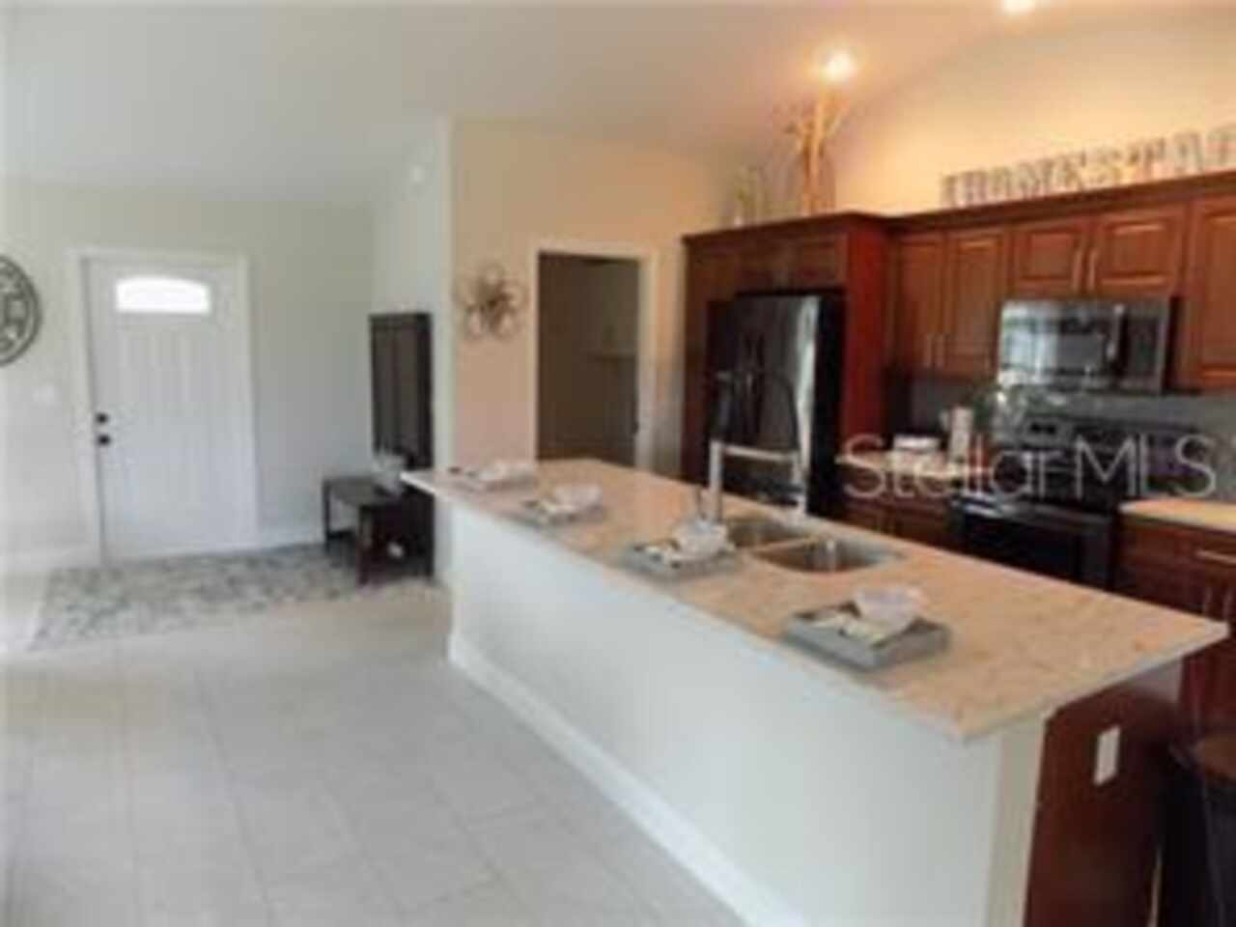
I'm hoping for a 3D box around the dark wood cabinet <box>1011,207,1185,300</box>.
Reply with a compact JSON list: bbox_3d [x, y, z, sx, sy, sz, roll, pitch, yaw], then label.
[{"bbox_3d":[2.290,-0.953,3.840,0.335,0.380,0.765,-5,10,-32],"label":"dark wood cabinet"}]

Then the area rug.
[{"bbox_3d":[-2.452,0.739,5.266,2.010,0.012,1.570,-5,10,-32],"label":"area rug"}]

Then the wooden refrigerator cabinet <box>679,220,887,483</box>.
[{"bbox_3d":[1.134,-0.351,5.392,0.720,2.265,1.460,-4,10,-33],"label":"wooden refrigerator cabinet"}]

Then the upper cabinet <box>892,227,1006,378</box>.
[{"bbox_3d":[1.888,-0.866,4.480,0.335,0.760,0.690,-5,10,-32],"label":"upper cabinet"}]

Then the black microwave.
[{"bbox_3d":[2.260,-0.554,3.873,0.405,0.410,0.757,-5,10,-32],"label":"black microwave"}]

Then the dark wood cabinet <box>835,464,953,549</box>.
[{"bbox_3d":[1.737,0.481,4.612,0.660,0.885,0.710,-4,10,-33],"label":"dark wood cabinet"}]

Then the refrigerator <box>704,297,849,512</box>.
[{"bbox_3d":[1.161,-0.106,5.226,0.780,1.815,0.915,-5,10,-32],"label":"refrigerator"}]

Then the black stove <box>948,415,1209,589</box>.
[{"bbox_3d":[2.118,0.441,3.947,0.700,1.180,0.770,-4,10,-33],"label":"black stove"}]

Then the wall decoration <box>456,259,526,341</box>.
[{"bbox_3d":[-0.782,-0.984,5.016,0.465,0.480,0.060,-5,10,-32],"label":"wall decoration"}]

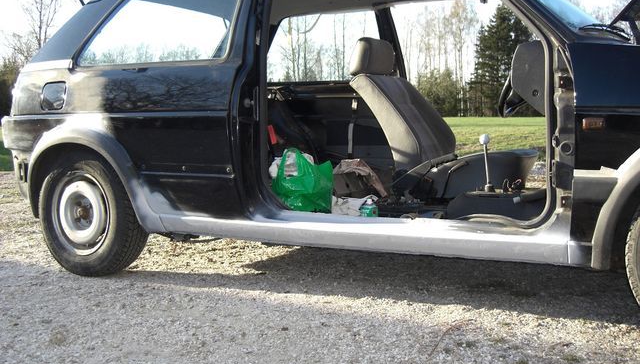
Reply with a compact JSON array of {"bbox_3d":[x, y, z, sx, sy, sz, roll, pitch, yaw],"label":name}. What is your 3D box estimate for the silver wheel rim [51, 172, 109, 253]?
[{"bbox_3d":[-1.018,0.137,3.128,0.370,0.370,0.140,2,6,27],"label":"silver wheel rim"}]

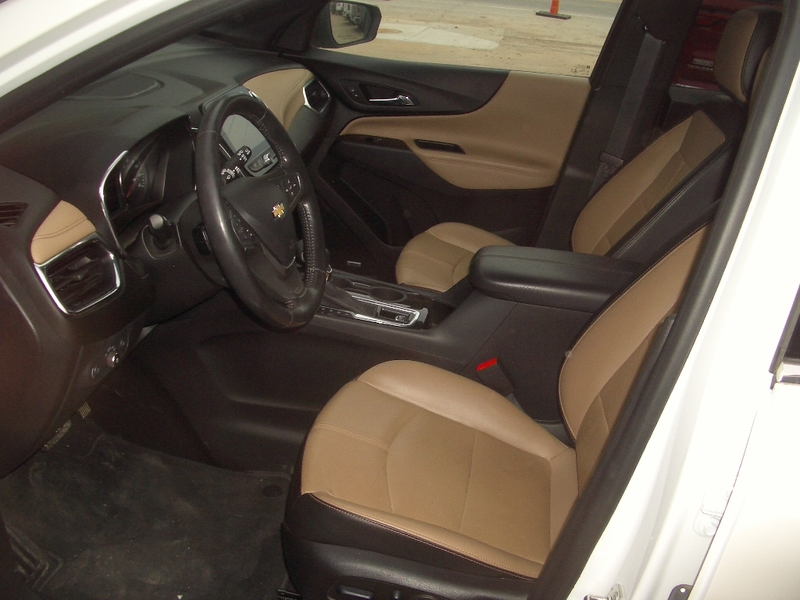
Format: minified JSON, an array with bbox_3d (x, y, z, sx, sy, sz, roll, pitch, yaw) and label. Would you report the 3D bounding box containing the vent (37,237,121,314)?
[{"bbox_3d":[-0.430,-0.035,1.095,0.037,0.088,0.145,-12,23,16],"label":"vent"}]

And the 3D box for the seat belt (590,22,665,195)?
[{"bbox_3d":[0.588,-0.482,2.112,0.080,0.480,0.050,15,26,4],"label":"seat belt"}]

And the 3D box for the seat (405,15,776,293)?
[{"bbox_3d":[0.419,-0.243,1.903,0.840,0.940,0.530,9,27,7],"label":"seat"}]

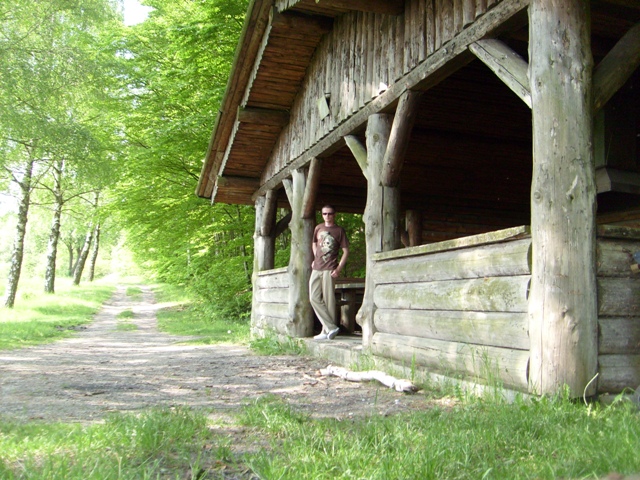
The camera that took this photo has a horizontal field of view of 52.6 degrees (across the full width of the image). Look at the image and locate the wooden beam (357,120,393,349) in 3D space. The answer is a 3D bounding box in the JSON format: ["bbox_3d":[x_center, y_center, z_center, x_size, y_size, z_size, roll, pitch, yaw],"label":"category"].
[{"bbox_3d":[0.560,-0.108,6.412,0.340,2.337,0.340,1,-5,0],"label":"wooden beam"}]

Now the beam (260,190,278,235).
[{"bbox_3d":[-0.868,-0.458,11.062,0.190,0.826,0.190,3,17,-17],"label":"beam"}]

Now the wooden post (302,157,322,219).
[{"bbox_3d":[-0.094,-0.692,8.603,0.180,0.887,0.180,3,23,-17],"label":"wooden post"}]

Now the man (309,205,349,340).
[{"bbox_3d":[0.113,0.423,8.606,0.490,1.770,0.360,0,-6,11],"label":"man"}]

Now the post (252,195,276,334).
[{"bbox_3d":[-0.952,0.408,11.209,0.360,2.423,0.360,3,-6,-17],"label":"post"}]

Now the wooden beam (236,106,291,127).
[{"bbox_3d":[-0.810,-1.785,9.317,0.735,0.200,0.200,3,-6,-17],"label":"wooden beam"}]

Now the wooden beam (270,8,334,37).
[{"bbox_3d":[-0.192,-2.516,7.476,0.709,0.220,0.220,3,-6,-17],"label":"wooden beam"}]

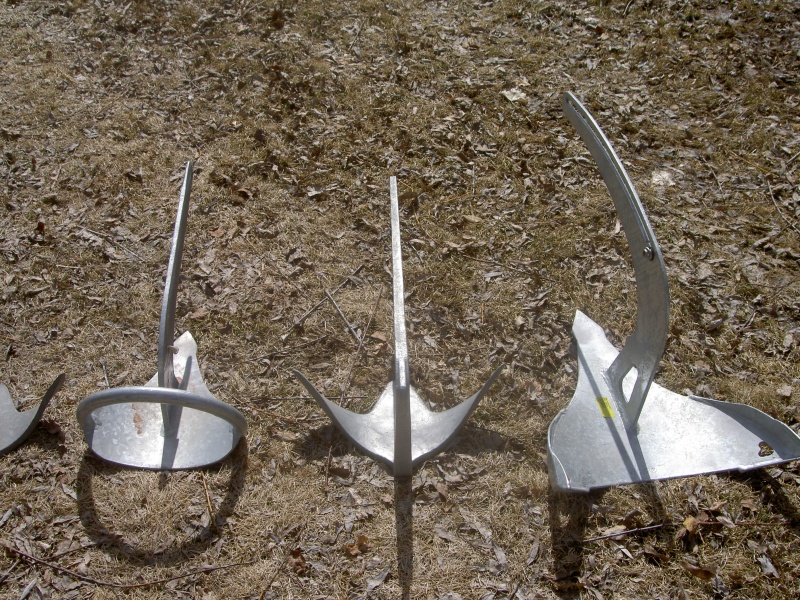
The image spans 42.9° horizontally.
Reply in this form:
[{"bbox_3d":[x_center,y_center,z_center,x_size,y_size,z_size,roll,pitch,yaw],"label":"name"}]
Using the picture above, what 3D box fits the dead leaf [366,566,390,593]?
[{"bbox_3d":[-0.037,0.488,1.775,0.022,0.015,0.049,26,46,27],"label":"dead leaf"}]

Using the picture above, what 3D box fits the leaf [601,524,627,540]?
[{"bbox_3d":[0.393,0.428,1.874,0.047,0.015,0.023,-15,43,-17],"label":"leaf"}]

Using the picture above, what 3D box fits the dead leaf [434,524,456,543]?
[{"bbox_3d":[0.083,0.425,1.851,0.040,0.014,0.018,30,48,31],"label":"dead leaf"}]

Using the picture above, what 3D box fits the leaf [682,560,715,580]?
[{"bbox_3d":[0.524,0.476,1.790,0.049,0.018,0.022,17,43,19],"label":"leaf"}]

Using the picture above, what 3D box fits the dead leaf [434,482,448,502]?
[{"bbox_3d":[0.079,0.368,1.943,0.020,0.016,0.038,-8,42,-9],"label":"dead leaf"}]

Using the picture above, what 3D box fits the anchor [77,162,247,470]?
[{"bbox_3d":[-0.464,0.006,2.139,0.325,0.300,0.660,-2,40,-2],"label":"anchor"}]

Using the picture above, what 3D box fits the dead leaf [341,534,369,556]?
[{"bbox_3d":[-0.082,0.441,1.828,0.045,0.022,0.036,-17,43,-19],"label":"dead leaf"}]

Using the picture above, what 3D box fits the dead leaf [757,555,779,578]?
[{"bbox_3d":[0.658,0.477,1.820,0.019,0.012,0.046,-16,43,-17],"label":"dead leaf"}]

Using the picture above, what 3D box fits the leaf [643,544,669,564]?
[{"bbox_3d":[0.461,0.459,1.836,0.045,0.018,0.022,31,50,30],"label":"leaf"}]

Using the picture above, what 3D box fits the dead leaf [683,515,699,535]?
[{"bbox_3d":[0.531,0.411,1.860,0.026,0.020,0.029,-1,40,-1],"label":"dead leaf"}]

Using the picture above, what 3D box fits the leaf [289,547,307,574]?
[{"bbox_3d":[-0.184,0.468,1.826,0.028,0.018,0.048,-12,43,-14],"label":"leaf"}]

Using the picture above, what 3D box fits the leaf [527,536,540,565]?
[{"bbox_3d":[0.243,0.453,1.847,0.016,0.012,0.059,13,43,14],"label":"leaf"}]

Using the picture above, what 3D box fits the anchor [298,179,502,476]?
[{"bbox_3d":[-0.002,0.031,2.115,0.405,0.295,0.630,-1,40,-2],"label":"anchor"}]

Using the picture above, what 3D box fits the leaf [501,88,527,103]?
[{"bbox_3d":[0.342,-0.617,3.069,0.072,0.025,0.055,17,44,19],"label":"leaf"}]

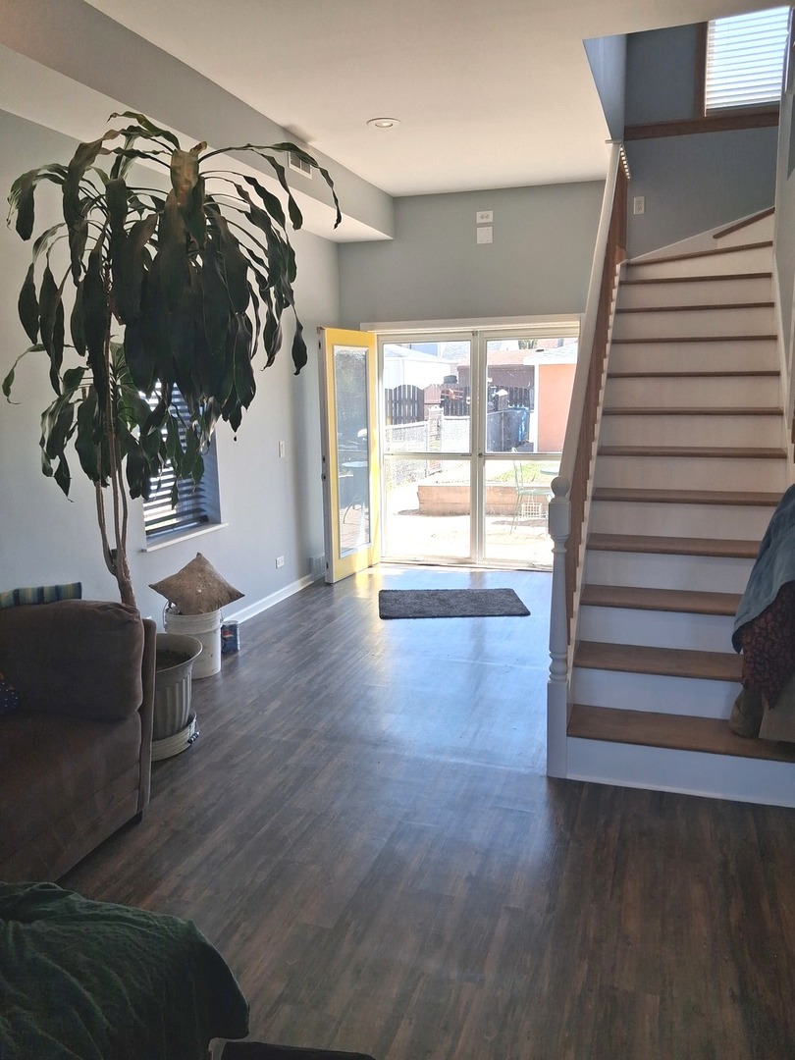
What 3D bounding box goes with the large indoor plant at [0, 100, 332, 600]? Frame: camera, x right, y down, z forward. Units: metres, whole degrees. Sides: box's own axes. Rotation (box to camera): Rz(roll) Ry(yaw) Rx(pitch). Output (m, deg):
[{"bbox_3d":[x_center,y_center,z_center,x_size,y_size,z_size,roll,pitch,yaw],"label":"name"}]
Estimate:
[{"bbox_3d":[-0.942,-0.481,3.377,1.450,2.250,1.250,2,11,18],"label":"large indoor plant"}]

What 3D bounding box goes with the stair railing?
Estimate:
[{"bbox_3d":[1.187,-0.827,4.819,0.100,3.113,3.659,2,11,18],"label":"stair railing"}]

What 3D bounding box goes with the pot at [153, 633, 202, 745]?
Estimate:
[{"bbox_3d":[-1.148,0.766,3.749,0.540,0.430,0.540,-1,10,0],"label":"pot"}]

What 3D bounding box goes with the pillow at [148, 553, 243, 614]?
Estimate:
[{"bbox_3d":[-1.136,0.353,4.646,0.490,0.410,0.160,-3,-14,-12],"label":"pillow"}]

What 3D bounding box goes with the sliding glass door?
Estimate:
[{"bbox_3d":[0.663,-0.682,7.109,1.730,2.030,0.120,2,11,18],"label":"sliding glass door"}]

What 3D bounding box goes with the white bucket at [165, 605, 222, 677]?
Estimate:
[{"bbox_3d":[-1.145,0.627,4.701,0.305,0.370,0.305,-1,10,0],"label":"white bucket"}]

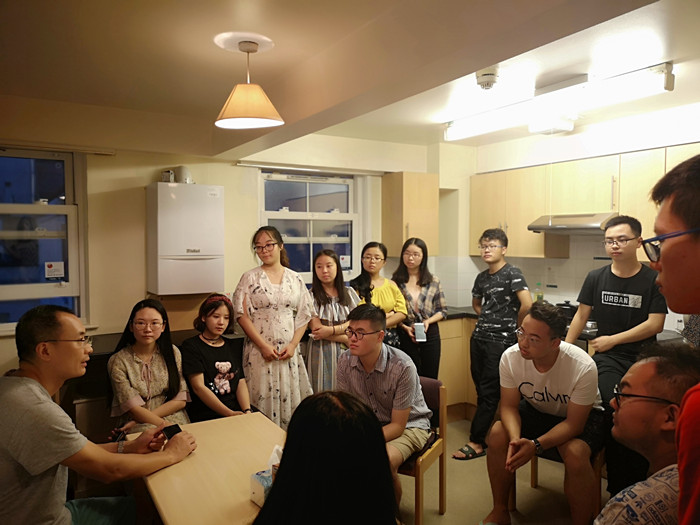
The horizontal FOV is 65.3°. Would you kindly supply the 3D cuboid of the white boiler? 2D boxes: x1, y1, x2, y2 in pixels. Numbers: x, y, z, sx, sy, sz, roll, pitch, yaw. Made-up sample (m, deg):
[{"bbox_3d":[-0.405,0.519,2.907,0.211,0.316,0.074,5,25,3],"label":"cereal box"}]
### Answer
[{"bbox_3d":[-1.134,-0.158,3.769,0.434,0.724,0.361,-1,3,-30],"label":"white boiler"}]

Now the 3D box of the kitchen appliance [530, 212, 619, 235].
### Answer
[{"bbox_3d":[1.697,-0.285,3.953,0.485,0.135,0.600,-1,2,-30],"label":"kitchen appliance"}]

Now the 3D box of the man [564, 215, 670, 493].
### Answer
[{"bbox_3d":[1.522,0.563,3.089,0.550,1.660,0.560,-2,3,-37],"label":"man"}]

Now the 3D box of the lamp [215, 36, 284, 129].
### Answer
[{"bbox_3d":[-0.451,-0.796,2.434,0.310,0.346,0.310,0,2,0],"label":"lamp"}]

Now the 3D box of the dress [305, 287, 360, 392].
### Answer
[{"bbox_3d":[-0.113,0.606,3.526,0.430,0.920,0.320,0,2,6],"label":"dress"}]

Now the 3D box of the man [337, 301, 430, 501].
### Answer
[{"bbox_3d":[0.111,0.811,2.874,0.520,1.215,0.720,1,3,30],"label":"man"}]

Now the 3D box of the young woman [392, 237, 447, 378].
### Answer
[{"bbox_3d":[0.505,0.599,4.046,0.450,1.548,0.320,0,2,1],"label":"young woman"}]

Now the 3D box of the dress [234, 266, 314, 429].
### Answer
[{"bbox_3d":[-0.452,0.584,3.305,0.490,1.117,0.320,0,2,-6],"label":"dress"}]

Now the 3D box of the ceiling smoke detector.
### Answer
[{"bbox_3d":[0.669,-0.917,2.666,0.105,0.115,0.105,0,2,0],"label":"ceiling smoke detector"}]

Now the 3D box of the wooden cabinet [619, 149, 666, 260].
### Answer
[{"bbox_3d":[2.009,-0.368,3.604,0.300,0.720,0.306,-1,2,-30],"label":"wooden cabinet"}]

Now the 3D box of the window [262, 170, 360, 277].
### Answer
[{"bbox_3d":[-0.303,-0.245,4.563,0.940,0.975,0.110,-1,3,-30],"label":"window"}]

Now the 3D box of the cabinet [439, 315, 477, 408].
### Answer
[{"bbox_3d":[0.628,0.823,4.718,0.510,0.740,0.560,-1,2,-30],"label":"cabinet"}]

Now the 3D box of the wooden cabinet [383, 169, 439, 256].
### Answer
[{"bbox_3d":[0.535,-0.412,4.840,0.378,0.717,0.322,-1,3,-30],"label":"wooden cabinet"}]

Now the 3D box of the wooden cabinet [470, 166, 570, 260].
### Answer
[{"bbox_3d":[1.417,-0.405,4.616,0.300,0.720,0.831,-1,2,-30],"label":"wooden cabinet"}]

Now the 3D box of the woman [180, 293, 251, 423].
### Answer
[{"bbox_3d":[-0.600,0.789,2.645,0.450,1.250,0.680,-1,2,-30],"label":"woman"}]

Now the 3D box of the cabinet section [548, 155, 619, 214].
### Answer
[{"bbox_3d":[1.796,-0.546,4.037,0.308,0.387,0.600,-1,2,-31],"label":"cabinet section"}]

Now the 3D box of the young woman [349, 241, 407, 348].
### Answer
[{"bbox_3d":[0.199,0.616,3.827,0.430,1.530,0.320,0,2,5],"label":"young woman"}]

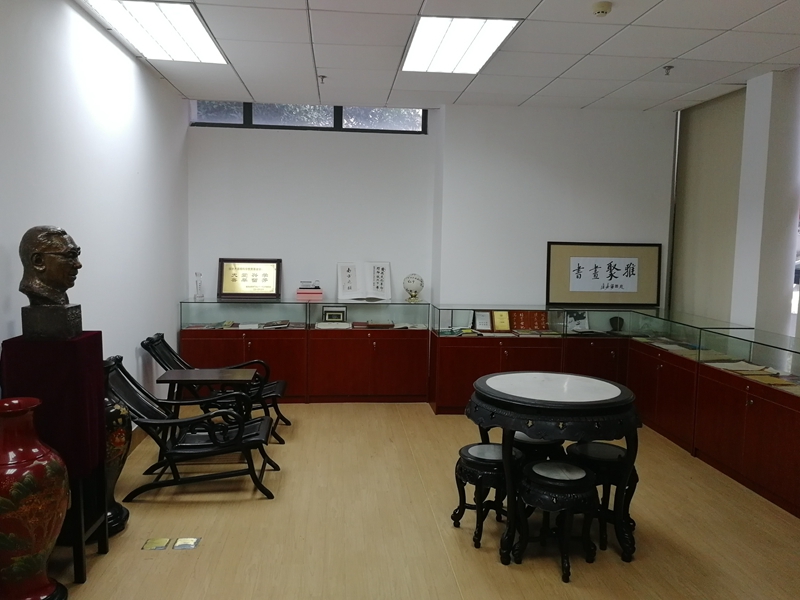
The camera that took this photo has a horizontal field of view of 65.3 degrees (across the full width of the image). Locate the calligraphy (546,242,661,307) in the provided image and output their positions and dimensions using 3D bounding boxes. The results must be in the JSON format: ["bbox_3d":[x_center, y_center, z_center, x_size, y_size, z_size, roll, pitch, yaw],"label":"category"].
[{"bbox_3d":[1.939,-0.240,5.882,1.100,0.590,0.035,0,1,-5],"label":"calligraphy"}]

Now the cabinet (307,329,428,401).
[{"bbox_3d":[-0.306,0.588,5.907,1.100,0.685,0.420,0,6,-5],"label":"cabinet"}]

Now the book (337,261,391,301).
[{"bbox_3d":[-0.334,-0.167,5.829,0.495,0.365,0.070,0,-7,-5],"label":"book"}]

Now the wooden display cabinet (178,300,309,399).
[{"bbox_3d":[-1.369,0.449,5.634,1.085,0.888,0.400,0,6,-6],"label":"wooden display cabinet"}]

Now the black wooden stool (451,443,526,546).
[{"bbox_3d":[0.449,0.954,3.107,0.360,0.432,0.360,0,6,-6],"label":"black wooden stool"}]

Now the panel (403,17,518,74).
[{"bbox_3d":[0.347,-1.640,4.034,0.580,0.060,1.170,0,6,-5],"label":"panel"}]

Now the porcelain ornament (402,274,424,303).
[{"bbox_3d":[0.129,-0.111,5.848,0.201,0.265,0.170,0,5,-6],"label":"porcelain ornament"}]

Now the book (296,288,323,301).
[{"bbox_3d":[-0.836,-0.047,5.783,0.232,0.122,0.170,0,6,-5],"label":"book"}]

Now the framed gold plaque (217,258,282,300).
[{"bbox_3d":[-1.404,-0.193,5.840,0.585,0.385,0.040,0,-7,-5],"label":"framed gold plaque"}]

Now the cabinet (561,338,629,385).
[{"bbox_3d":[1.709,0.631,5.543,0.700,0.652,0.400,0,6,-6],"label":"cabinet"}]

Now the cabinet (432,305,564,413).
[{"bbox_3d":[0.834,0.506,5.444,1.065,0.888,0.400,0,6,-6],"label":"cabinet"}]

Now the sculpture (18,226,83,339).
[{"bbox_3d":[-1.489,-0.077,2.672,0.255,0.475,0.210,0,6,-5],"label":"sculpture"}]

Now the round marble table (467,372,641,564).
[{"bbox_3d":[0.770,0.830,3.244,0.870,0.750,0.870,1,6,0],"label":"round marble table"}]

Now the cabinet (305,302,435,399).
[{"bbox_3d":[-0.290,0.458,5.742,1.070,0.888,0.400,0,6,-6],"label":"cabinet"}]

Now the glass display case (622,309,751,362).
[{"bbox_3d":[2.201,0.264,4.818,0.400,0.236,1.050,0,6,-6],"label":"glass display case"}]

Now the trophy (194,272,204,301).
[{"bbox_3d":[-1.815,-0.121,5.660,0.090,0.265,0.070,0,6,-5],"label":"trophy"}]

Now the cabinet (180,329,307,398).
[{"bbox_3d":[-1.371,0.567,5.646,1.085,0.652,0.400,0,6,-6],"label":"cabinet"}]

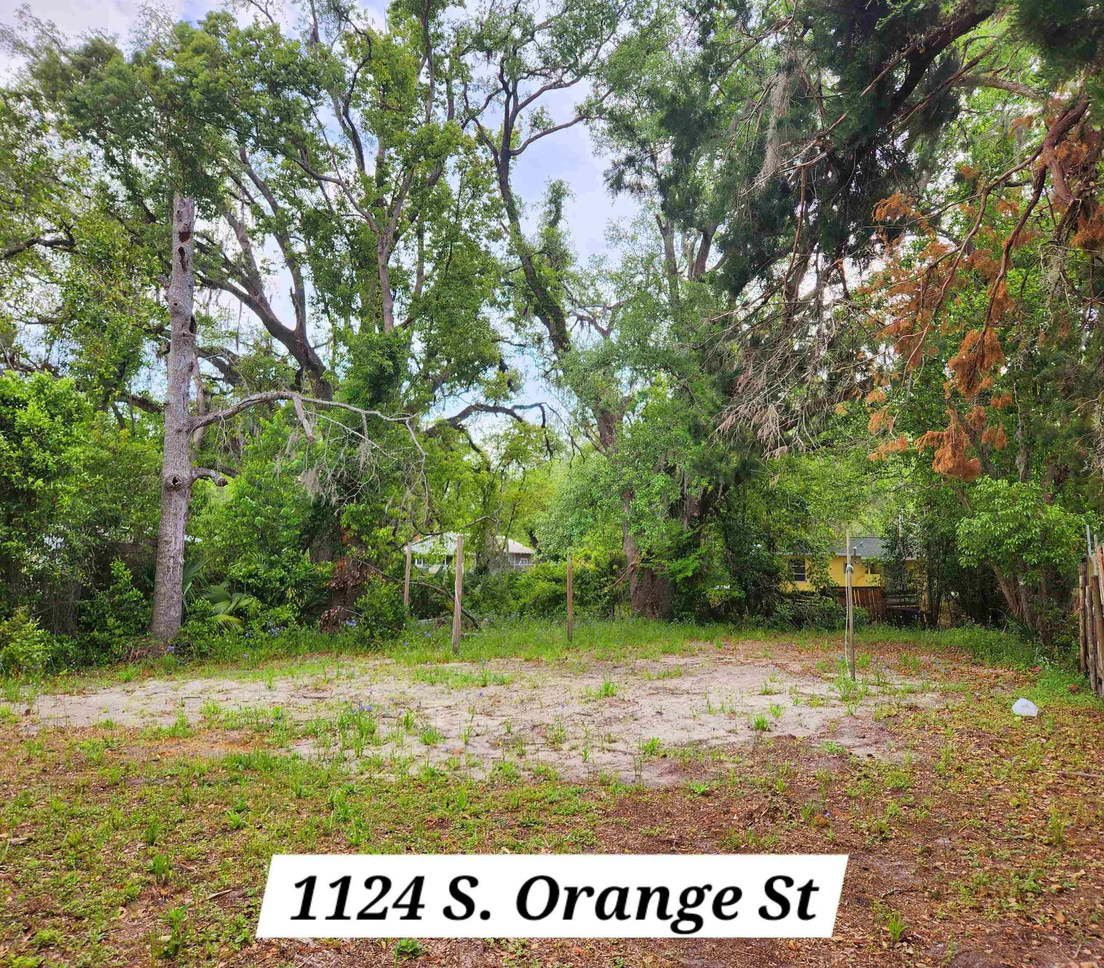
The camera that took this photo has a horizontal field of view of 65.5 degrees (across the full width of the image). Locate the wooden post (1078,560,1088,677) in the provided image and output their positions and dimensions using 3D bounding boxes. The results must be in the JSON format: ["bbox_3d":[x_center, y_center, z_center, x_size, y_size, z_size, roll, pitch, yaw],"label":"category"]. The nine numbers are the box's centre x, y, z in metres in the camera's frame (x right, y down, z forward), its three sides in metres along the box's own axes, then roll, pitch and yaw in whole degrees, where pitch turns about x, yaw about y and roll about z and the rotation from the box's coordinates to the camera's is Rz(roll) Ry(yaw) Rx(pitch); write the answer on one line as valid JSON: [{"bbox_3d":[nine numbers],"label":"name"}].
[{"bbox_3d":[7.843,1.990,12.741,0.100,1.668,0.100,-3,-6,28],"label":"wooden post"}]

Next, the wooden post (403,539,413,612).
[{"bbox_3d":[-3.441,2.472,20.364,0.100,2.235,0.100,0,-6,0],"label":"wooden post"}]

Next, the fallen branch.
[{"bbox_3d":[-3.402,2.832,22.000,3.182,1.785,0.700,0,-6,0],"label":"fallen branch"}]

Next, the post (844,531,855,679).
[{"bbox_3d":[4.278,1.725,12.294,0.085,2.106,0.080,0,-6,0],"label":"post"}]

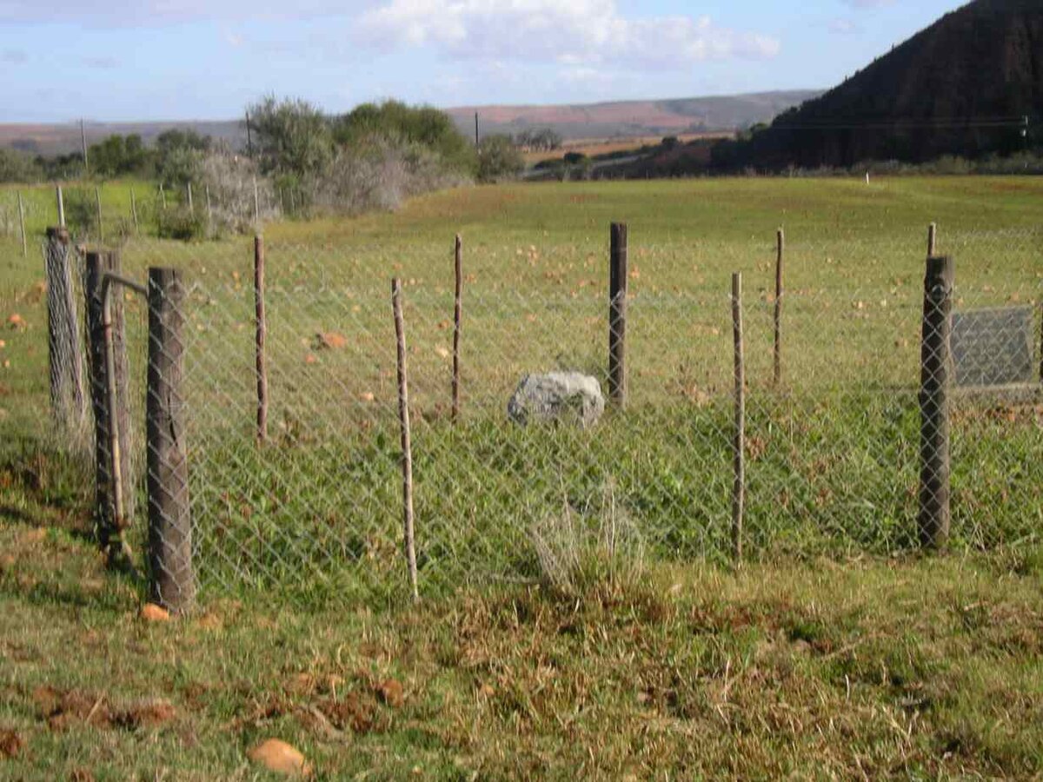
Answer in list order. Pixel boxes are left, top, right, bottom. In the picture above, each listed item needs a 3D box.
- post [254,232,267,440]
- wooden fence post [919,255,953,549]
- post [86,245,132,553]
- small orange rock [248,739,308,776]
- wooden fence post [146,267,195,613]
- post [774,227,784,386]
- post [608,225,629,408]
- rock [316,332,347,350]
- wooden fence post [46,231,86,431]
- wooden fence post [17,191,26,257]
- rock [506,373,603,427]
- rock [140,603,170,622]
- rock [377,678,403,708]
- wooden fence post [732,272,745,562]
[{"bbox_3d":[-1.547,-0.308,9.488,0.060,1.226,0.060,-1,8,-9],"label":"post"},{"bbox_3d":[1.774,0.049,6.801,0.130,1.252,0.130,1,8,15],"label":"wooden fence post"},{"bbox_3d":[-1.740,0.046,6.743,0.145,1.273,0.145,-2,8,-15],"label":"post"},{"bbox_3d":[-0.658,0.986,4.297,0.160,0.085,0.125,0,8,0],"label":"small orange rock"},{"bbox_3d":[-1.285,0.177,5.837,0.142,1.260,0.142,-1,8,-13],"label":"wooden fence post"},{"bbox_3d":[1.928,-0.630,11.959,0.055,1.191,0.055,1,8,9],"label":"post"},{"bbox_3d":[0.622,-0.479,10.316,0.110,1.203,0.110,0,8,0],"label":"post"},{"bbox_3d":[-1.752,-0.472,14.654,0.280,0.145,0.240,-1,8,-7],"label":"rock"},{"bbox_3d":[-2.612,-0.342,9.117,0.150,1.181,0.150,-1,8,0],"label":"wooden fence post"},{"bbox_3d":[-9.501,-3.168,30.412,0.060,1.256,0.060,-4,8,0],"label":"wooden fence post"},{"bbox_3d":[0.209,0.042,9.685,0.575,0.340,0.440,0,8,0],"label":"rock"},{"bbox_3d":[-1.306,0.791,5.700,0.103,0.065,0.085,0,8,0],"label":"rock"},{"bbox_3d":[-0.395,0.912,4.820,0.080,0.070,0.060,0,8,0],"label":"rock"},{"bbox_3d":[0.859,0.118,6.348,0.042,1.179,0.042,-1,8,0],"label":"wooden fence post"}]

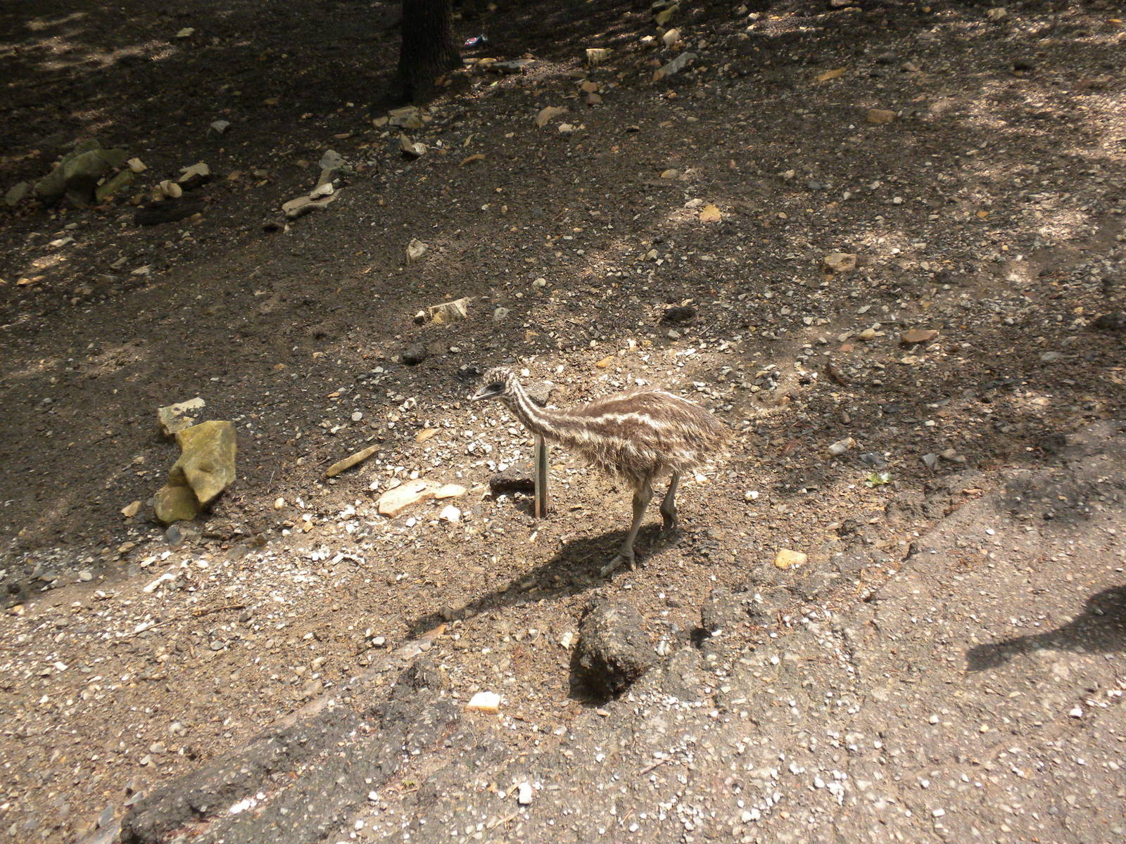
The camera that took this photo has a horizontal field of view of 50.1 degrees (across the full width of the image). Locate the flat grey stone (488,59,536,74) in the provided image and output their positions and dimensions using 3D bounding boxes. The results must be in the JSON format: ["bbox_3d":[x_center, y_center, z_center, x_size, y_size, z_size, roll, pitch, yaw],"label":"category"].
[{"bbox_3d":[-0.241,-1.666,5.642,0.210,0.045,0.100,-5,31,-9],"label":"flat grey stone"}]

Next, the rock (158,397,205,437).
[{"bbox_3d":[-0.914,-0.011,2.882,0.110,0.050,0.085,-8,32,-13],"label":"rock"}]

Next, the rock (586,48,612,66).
[{"bbox_3d":[0.170,-1.743,5.745,0.120,0.070,0.085,0,31,0],"label":"rock"}]

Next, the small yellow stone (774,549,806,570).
[{"bbox_3d":[0.458,0.277,2.426,0.066,0.026,0.043,5,31,9],"label":"small yellow stone"}]

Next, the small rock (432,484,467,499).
[{"bbox_3d":[-0.249,0.153,2.640,0.066,0.018,0.036,-8,32,-13],"label":"small rock"}]

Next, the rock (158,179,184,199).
[{"bbox_3d":[-1.358,-0.805,4.166,0.076,0.057,0.068,0,30,0],"label":"rock"}]

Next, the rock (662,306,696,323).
[{"bbox_3d":[0.326,-0.302,3.376,0.095,0.039,0.054,0,30,0],"label":"rock"}]

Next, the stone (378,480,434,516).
[{"bbox_3d":[-0.340,0.164,2.615,0.135,0.025,0.068,-22,37,-32],"label":"stone"}]

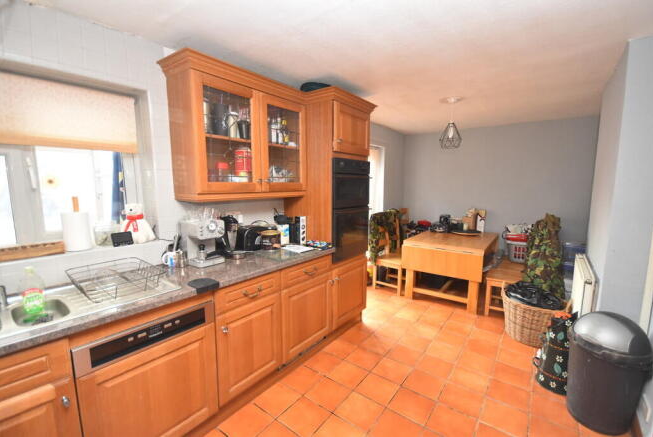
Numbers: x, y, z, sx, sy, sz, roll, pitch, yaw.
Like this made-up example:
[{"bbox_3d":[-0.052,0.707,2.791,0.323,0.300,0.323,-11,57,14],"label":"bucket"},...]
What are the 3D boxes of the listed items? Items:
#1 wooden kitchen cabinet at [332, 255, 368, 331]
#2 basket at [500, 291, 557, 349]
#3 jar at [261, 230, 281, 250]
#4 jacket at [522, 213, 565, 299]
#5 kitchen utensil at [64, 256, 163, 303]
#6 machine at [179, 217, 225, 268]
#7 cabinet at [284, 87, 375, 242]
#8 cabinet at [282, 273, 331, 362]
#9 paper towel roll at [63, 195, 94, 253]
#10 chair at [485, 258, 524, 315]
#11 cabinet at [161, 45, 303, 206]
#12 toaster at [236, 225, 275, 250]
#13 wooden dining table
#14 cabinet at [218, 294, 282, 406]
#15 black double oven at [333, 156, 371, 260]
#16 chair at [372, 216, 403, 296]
[{"bbox_3d":[0.014,0.674,2.848,0.610,0.570,0.605,4,8,38],"label":"wooden kitchen cabinet"},{"bbox_3d":[1.967,0.949,2.592,0.530,0.410,0.510,4,7,38],"label":"basket"},{"bbox_3d":[-0.476,0.188,2.351,0.168,0.140,0.168,0,7,0],"label":"jar"},{"bbox_3d":[2.279,0.345,2.848,0.315,0.785,0.480,4,8,38],"label":"jacket"},{"bbox_3d":[-1.120,0.325,1.448,0.475,0.105,0.340,4,7,38],"label":"kitchen utensil"},{"bbox_3d":[-0.877,0.157,1.931,0.272,0.308,0.185,4,7,38],"label":"machine"},{"bbox_3d":[0.028,-0.448,2.713,0.660,1.310,0.720,4,8,38],"label":"cabinet"},{"bbox_3d":[-0.355,0.745,2.372,0.570,0.575,0.595,4,7,38],"label":"cabinet"},{"bbox_3d":[-1.443,0.029,1.582,0.116,0.313,0.116,4,8,38],"label":"paper towel roll"},{"bbox_3d":[2.119,0.607,3.065,0.480,1.000,0.460,4,7,38],"label":"chair"},{"bbox_3d":[-0.614,-0.595,2.115,0.365,0.885,1.060,4,8,38],"label":"cabinet"},{"bbox_3d":[-0.581,0.157,2.392,0.170,0.190,0.305,4,8,38],"label":"toaster"},{"bbox_3d":[1.725,0.664,3.753,0.930,0.760,1.300,4,7,38],"label":"wooden dining table"},{"bbox_3d":[-0.694,0.788,1.944,0.570,0.575,0.500,4,7,38],"label":"cabinet"},{"bbox_3d":[0.027,-0.100,2.742,0.565,0.902,0.610,4,8,38],"label":"black double oven"},{"bbox_3d":[0.975,0.499,3.958,0.490,1.060,0.450,4,7,38],"label":"chair"}]

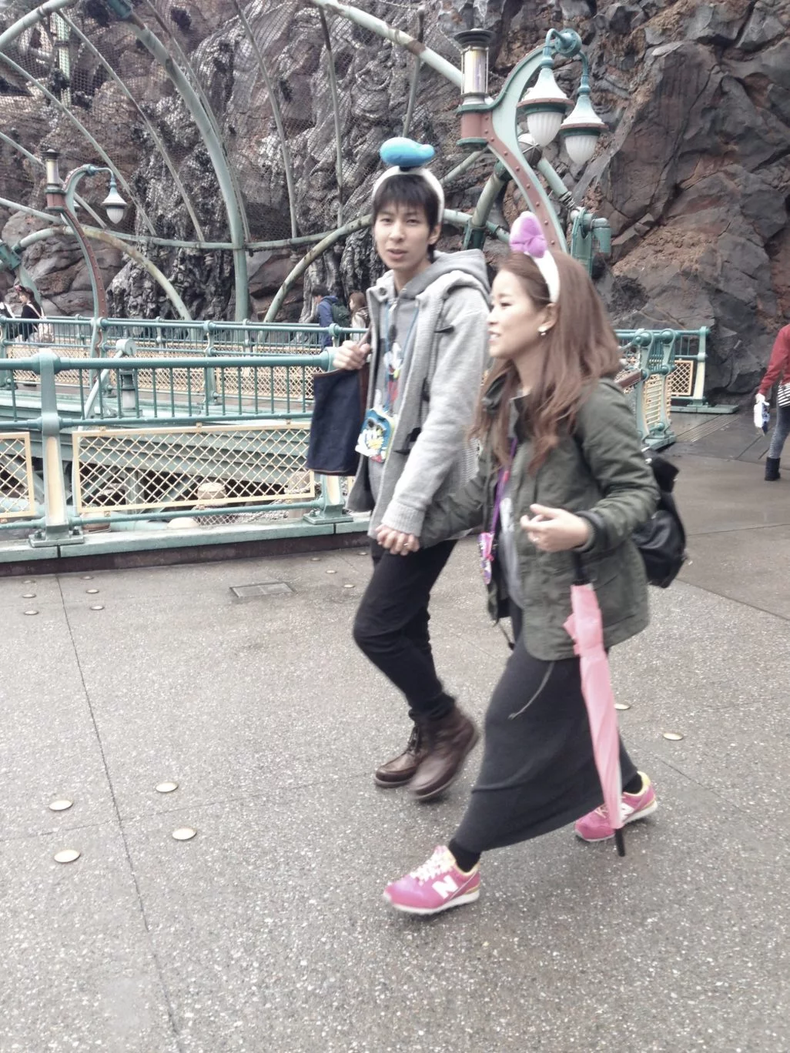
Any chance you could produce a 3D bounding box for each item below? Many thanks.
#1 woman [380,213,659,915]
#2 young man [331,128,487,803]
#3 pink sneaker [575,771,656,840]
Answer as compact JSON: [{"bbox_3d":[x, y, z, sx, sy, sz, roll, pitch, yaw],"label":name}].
[{"bbox_3d":[0.335,0.082,2.442,0.840,1.600,0.550,-7,14,-29],"label":"woman"},{"bbox_3d":[0.085,-0.128,2.885,0.500,1.830,0.540,-8,14,-35],"label":"young man"},{"bbox_3d":[0.596,0.764,2.744,0.255,0.120,0.097,-23,19,-17],"label":"pink sneaker"}]

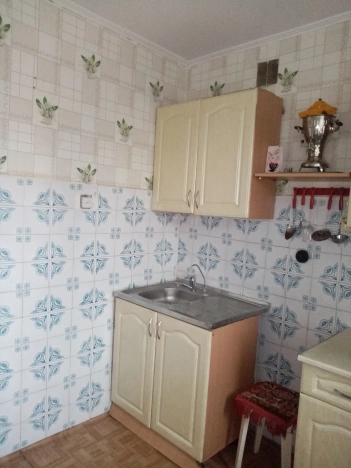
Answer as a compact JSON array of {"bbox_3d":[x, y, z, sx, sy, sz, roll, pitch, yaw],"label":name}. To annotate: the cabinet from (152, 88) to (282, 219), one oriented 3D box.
[{"bbox_3d":[0.240,-0.484,2.318,0.805,0.719,0.293,7,6,44],"label":"cabinet"}]

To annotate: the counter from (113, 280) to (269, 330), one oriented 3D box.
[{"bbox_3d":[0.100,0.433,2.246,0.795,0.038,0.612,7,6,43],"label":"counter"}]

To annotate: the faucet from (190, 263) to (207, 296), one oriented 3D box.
[{"bbox_3d":[0.152,0.306,2.329,0.145,0.212,0.045,2,5,-10],"label":"faucet"}]

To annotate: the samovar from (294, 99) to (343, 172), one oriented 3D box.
[{"bbox_3d":[0.732,-0.505,1.839,0.260,0.390,0.245,7,6,43],"label":"samovar"}]

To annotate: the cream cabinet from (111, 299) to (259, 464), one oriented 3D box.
[{"bbox_3d":[0.041,0.855,2.232,0.775,0.821,0.505,7,6,42],"label":"cream cabinet"}]

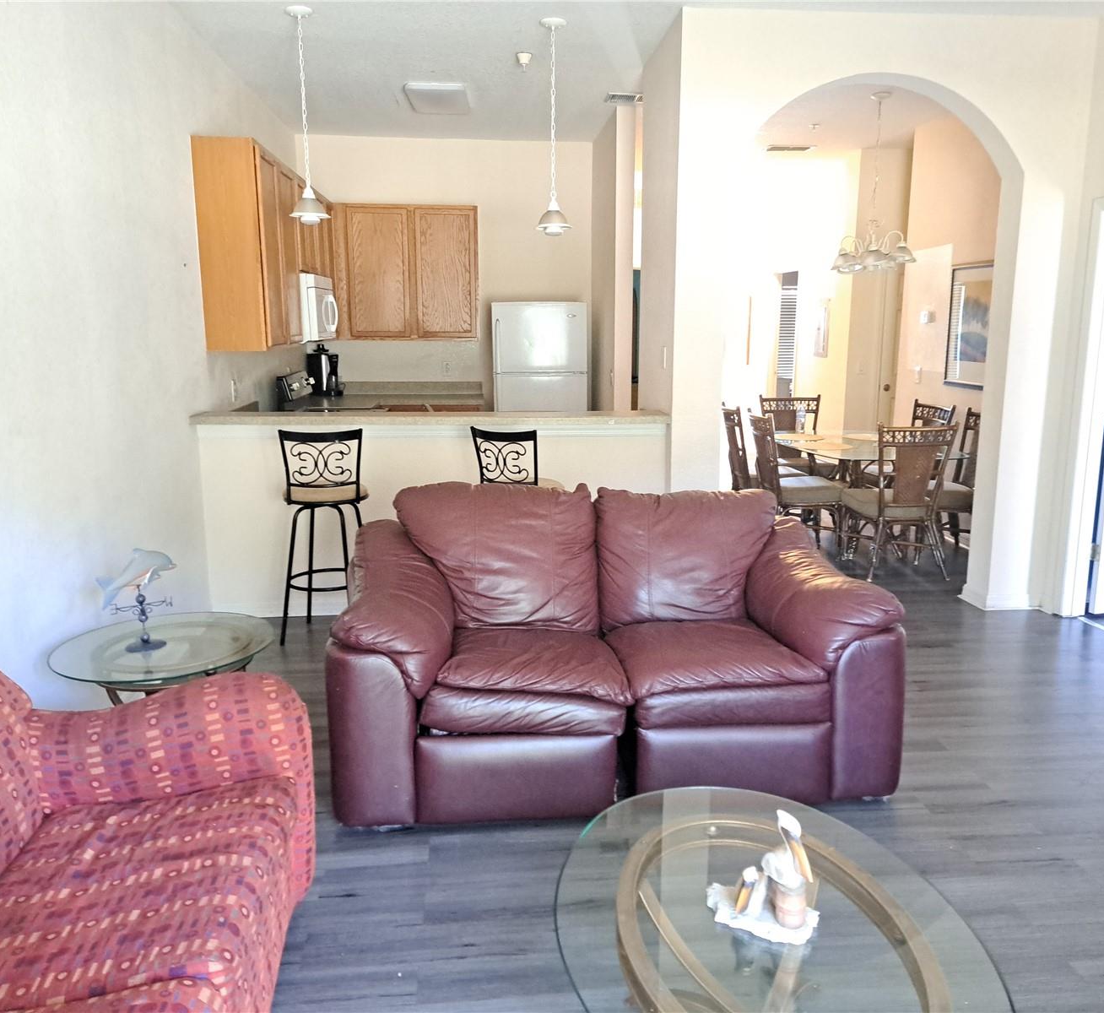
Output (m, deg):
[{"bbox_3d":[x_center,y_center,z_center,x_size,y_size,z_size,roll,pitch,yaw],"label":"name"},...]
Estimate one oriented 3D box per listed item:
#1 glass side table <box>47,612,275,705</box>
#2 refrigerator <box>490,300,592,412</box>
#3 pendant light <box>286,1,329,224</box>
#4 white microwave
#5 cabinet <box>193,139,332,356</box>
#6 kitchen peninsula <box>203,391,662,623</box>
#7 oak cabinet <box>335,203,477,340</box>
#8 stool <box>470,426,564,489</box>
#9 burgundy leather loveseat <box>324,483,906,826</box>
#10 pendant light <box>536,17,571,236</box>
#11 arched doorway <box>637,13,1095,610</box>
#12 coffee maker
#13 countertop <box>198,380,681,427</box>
[{"bbox_3d":[-1.211,0.699,2.990,0.666,0.540,0.666,-1,11,-5],"label":"glass side table"},{"bbox_3d":[-0.112,-0.799,7.636,0.735,1.680,0.740,-1,11,-5],"label":"refrigerator"},{"bbox_3d":[-1.196,-1.879,4.537,0.200,0.985,0.200,-1,11,-5],"label":"pendant light"},{"bbox_3d":[-1.726,-1.329,6.324,0.411,0.420,0.770,-1,11,-5],"label":"white microwave"},{"bbox_3d":[-1.748,-1.594,6.129,0.320,1.048,2.733,-1,11,-5],"label":"cabinet"},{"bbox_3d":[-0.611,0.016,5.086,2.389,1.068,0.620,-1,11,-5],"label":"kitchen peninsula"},{"bbox_3d":[-1.184,-1.897,7.660,1.140,1.061,0.310,-1,11,-5],"label":"oak cabinet"},{"bbox_3d":[-0.130,0.122,4.540,0.430,1.050,0.470,6,13,30],"label":"stool"},{"bbox_3d":[0.170,0.422,3.254,1.760,0.950,0.940,-1,11,-6],"label":"burgundy leather loveseat"},{"bbox_3d":[0.006,-1.866,4.646,0.178,1.012,0.178,-1,11,-5],"label":"pendant light"},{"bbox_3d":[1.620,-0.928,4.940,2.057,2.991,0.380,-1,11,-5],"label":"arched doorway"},{"bbox_3d":[-1.860,-1.115,7.653,0.250,0.420,0.190,5,12,25],"label":"coffee maker"},{"bbox_3d":[-0.598,-0.454,4.856,2.389,0.055,0.350,-1,11,-5],"label":"countertop"}]

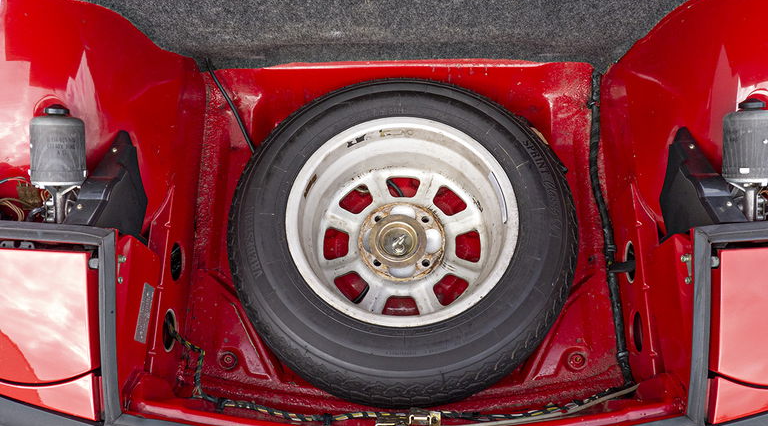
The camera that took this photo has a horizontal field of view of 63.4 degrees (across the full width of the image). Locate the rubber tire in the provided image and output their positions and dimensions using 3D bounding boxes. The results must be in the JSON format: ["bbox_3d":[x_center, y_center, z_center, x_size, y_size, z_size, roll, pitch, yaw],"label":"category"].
[{"bbox_3d":[0.033,0.036,1.163,0.643,0.175,0.643,-1,64,2],"label":"rubber tire"}]

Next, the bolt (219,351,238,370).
[{"bbox_3d":[-0.294,0.280,1.180,0.034,0.013,0.034,-1,66,2],"label":"bolt"}]

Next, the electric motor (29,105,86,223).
[{"bbox_3d":[-0.523,-0.068,1.000,0.084,0.086,0.208,-1,93,-28],"label":"electric motor"}]

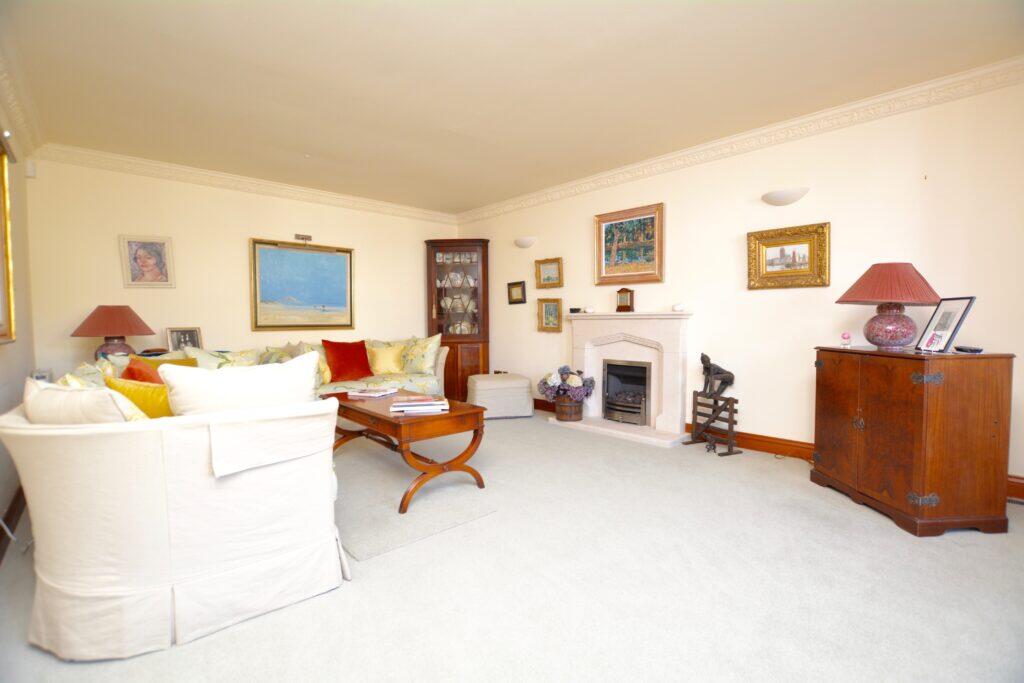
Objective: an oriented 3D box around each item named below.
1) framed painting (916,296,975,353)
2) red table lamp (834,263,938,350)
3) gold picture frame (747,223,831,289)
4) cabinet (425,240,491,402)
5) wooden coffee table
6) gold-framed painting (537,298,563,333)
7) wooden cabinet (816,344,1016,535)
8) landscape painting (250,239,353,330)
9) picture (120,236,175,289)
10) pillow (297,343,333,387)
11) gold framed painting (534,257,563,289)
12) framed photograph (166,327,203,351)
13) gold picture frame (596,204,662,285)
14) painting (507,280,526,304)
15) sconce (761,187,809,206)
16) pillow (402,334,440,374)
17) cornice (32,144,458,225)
[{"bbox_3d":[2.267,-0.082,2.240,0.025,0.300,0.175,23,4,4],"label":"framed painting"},{"bbox_3d":[2.162,-0.192,2.433,0.450,0.498,0.450,2,3,42],"label":"red table lamp"},{"bbox_3d":[2.012,-0.604,3.117,0.502,0.435,0.055,2,4,44],"label":"gold picture frame"},{"bbox_3d":[-0.700,-0.260,5.581,0.780,2.040,0.480,0,3,2],"label":"cabinet"},{"bbox_3d":[-0.734,0.644,2.804,0.560,0.490,1.070,-2,3,-40],"label":"wooden coffee table"},{"bbox_3d":[0.429,-0.290,4.802,0.350,0.371,0.035,2,3,44],"label":"gold-framed painting"},{"bbox_3d":[2.127,0.476,2.355,0.455,0.845,0.705,0,3,-3],"label":"wooden cabinet"},{"bbox_3d":[-2.282,-0.599,4.732,1.045,0.942,0.050,-2,3,-38],"label":"landscape painting"},{"bbox_3d":[-3.341,-0.727,3.924,0.372,0.472,0.030,-2,3,-38],"label":"picture"},{"bbox_3d":[-1.851,0.216,4.000,0.410,0.420,0.150,-3,-14,-41],"label":"pillow"},{"bbox_3d":[0.418,-0.762,4.795,0.393,0.330,0.035,2,3,44],"label":"gold framed painting"},{"bbox_3d":[-2.760,0.050,3.610,0.030,0.320,0.240,-14,-8,41],"label":"framed photograph"},{"bbox_3d":[1.117,-0.904,4.103,0.722,0.704,0.050,2,3,44],"label":"gold picture frame"},{"bbox_3d":[0.067,-0.580,5.145,0.287,0.264,0.030,2,3,44],"label":"painting"},{"bbox_3d":[1.968,-1.042,3.098,0.302,0.093,0.110,2,4,44],"label":"sconce"},{"bbox_3d":[-1.007,0.145,4.750,0.440,0.440,0.160,0,-15,1],"label":"pillow"},{"bbox_3d":[-2.187,-1.540,4.490,3.857,0.105,0.090,-3,3,-39],"label":"cornice"}]

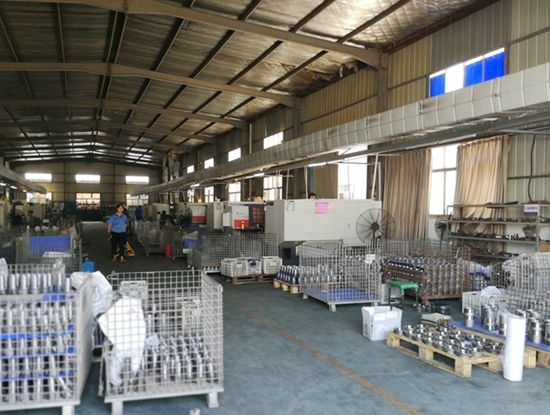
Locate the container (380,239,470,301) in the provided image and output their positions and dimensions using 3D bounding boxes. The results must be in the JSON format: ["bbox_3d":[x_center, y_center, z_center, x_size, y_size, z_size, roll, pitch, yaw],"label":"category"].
[{"bbox_3d":[2.481,1.045,7.160,0.850,0.880,1.080,0,0,-18],"label":"container"}]

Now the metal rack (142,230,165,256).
[{"bbox_3d":[-3.618,1.040,12.900,0.650,0.770,0.780,0,0,-25],"label":"metal rack"}]

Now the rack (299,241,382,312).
[{"bbox_3d":[0.983,1.035,6.628,0.845,0.880,1.037,0,0,-18],"label":"rack"}]

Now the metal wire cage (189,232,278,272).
[{"bbox_3d":[-0.920,1.000,9.570,1.680,0.850,1.050,0,0,-25],"label":"metal wire cage"}]

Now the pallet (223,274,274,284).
[{"bbox_3d":[-0.460,1.397,8.815,1.120,0.150,0.800,0,0,-25],"label":"pallet"}]

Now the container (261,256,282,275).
[{"bbox_3d":[-0.060,1.140,8.470,0.360,0.290,0.460,0,0,-9],"label":"container"}]

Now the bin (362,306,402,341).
[{"bbox_3d":[1.175,1.290,4.800,0.410,0.300,0.290,0,0,-21],"label":"bin"}]

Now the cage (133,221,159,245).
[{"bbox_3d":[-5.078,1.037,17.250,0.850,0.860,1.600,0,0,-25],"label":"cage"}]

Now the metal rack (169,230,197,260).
[{"bbox_3d":[-2.555,1.010,12.190,0.880,0.820,0.820,0,0,-25],"label":"metal rack"}]

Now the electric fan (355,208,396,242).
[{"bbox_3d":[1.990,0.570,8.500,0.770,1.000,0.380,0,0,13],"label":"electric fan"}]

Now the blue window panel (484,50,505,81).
[{"bbox_3d":[5.231,-3.317,10.259,0.050,0.603,0.532,0,0,-25],"label":"blue window panel"}]

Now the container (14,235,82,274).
[{"bbox_3d":[-4.176,1.012,7.987,1.035,0.870,0.840,0,0,-26],"label":"container"}]

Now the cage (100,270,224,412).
[{"bbox_3d":[-0.930,1.021,3.599,0.820,0.870,1.030,0,0,-17],"label":"cage"}]

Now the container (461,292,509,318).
[{"bbox_3d":[2.800,1.290,5.640,0.400,0.290,0.500,0,0,-23],"label":"container"}]

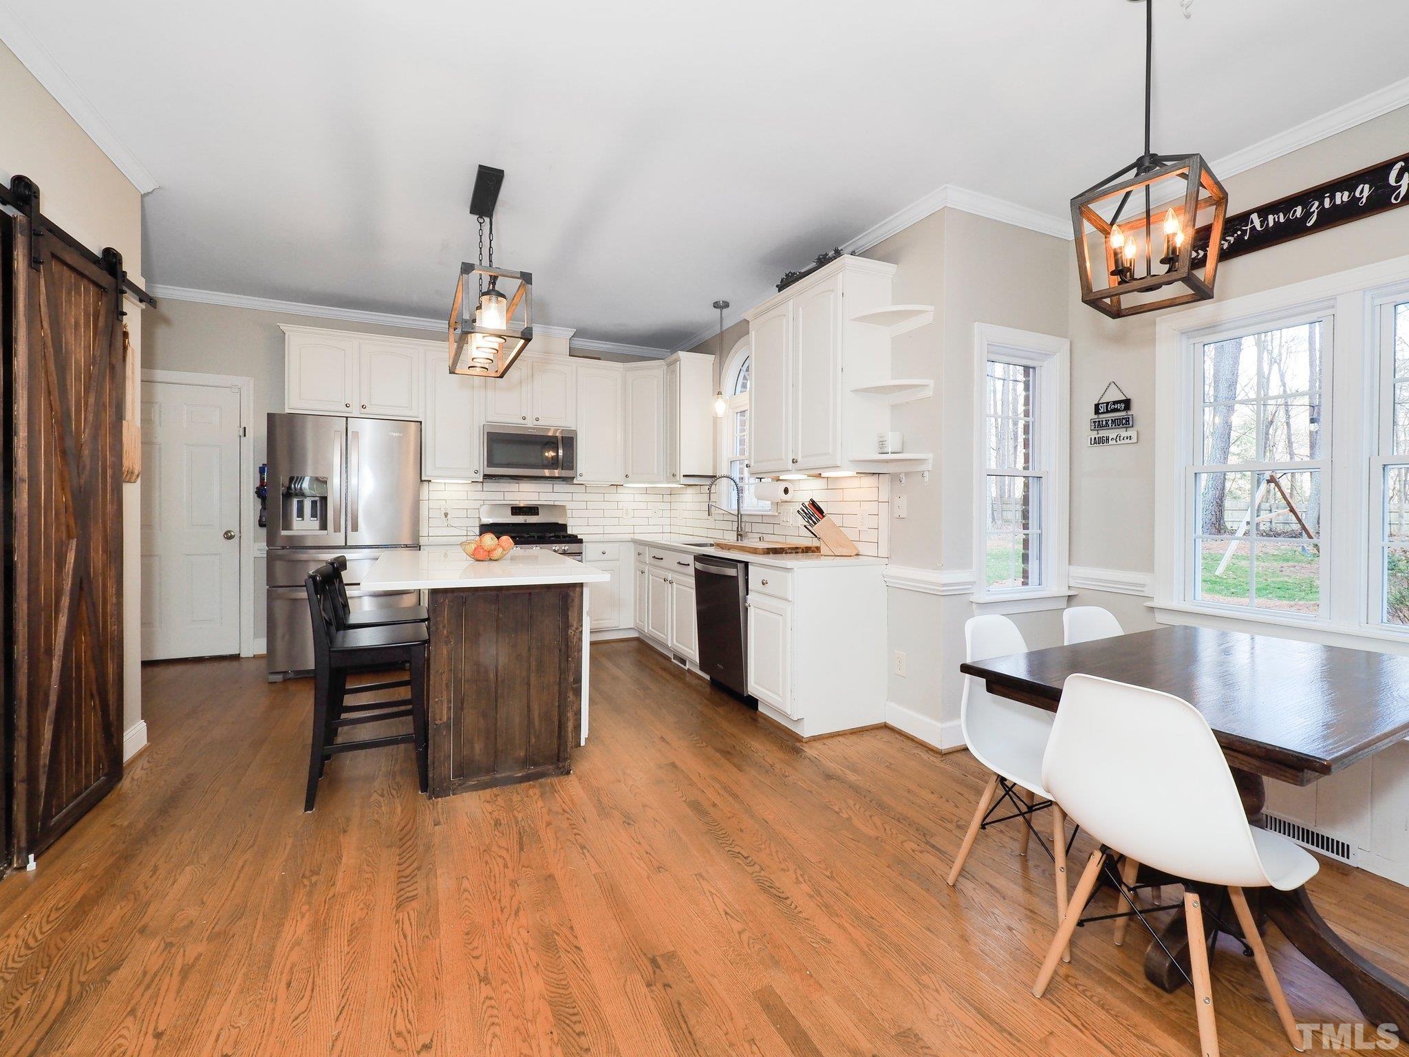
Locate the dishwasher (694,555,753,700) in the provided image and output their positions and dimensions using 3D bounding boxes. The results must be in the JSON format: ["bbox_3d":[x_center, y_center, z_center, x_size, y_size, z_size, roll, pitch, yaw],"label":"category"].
[{"bbox_3d":[0.348,0.595,3.634,0.610,0.860,0.600,-1,2,-26],"label":"dishwasher"}]

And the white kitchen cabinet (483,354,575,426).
[{"bbox_3d":[-1.554,-1.171,5.012,0.760,0.590,0.330,-1,2,-26],"label":"white kitchen cabinet"}]

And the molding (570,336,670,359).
[{"bbox_3d":[-0.796,-1.749,5.519,1.030,0.095,0.090,-1,2,-26],"label":"molding"}]

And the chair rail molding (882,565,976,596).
[{"bbox_3d":[1.162,0.259,2.953,0.250,0.120,0.430,-1,2,-26],"label":"chair rail molding"}]

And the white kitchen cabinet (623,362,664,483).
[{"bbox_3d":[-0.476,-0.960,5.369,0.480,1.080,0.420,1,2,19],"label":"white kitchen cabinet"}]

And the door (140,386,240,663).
[{"bbox_3d":[-3.864,-0.032,4.158,0.760,2.030,0.040,0,2,-27],"label":"door"}]

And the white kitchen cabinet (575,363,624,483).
[{"bbox_3d":[-1.010,-0.931,5.283,0.437,1.054,0.340,0,2,-27],"label":"white kitchen cabinet"}]

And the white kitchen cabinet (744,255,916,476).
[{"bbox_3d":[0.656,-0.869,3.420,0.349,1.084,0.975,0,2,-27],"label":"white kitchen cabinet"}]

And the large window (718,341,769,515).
[{"bbox_3d":[0.338,-0.794,4.460,0.100,1.380,0.920,-1,2,-26],"label":"large window"}]

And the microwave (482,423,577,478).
[{"bbox_3d":[-1.543,-0.653,4.980,0.760,0.415,0.400,-1,2,-26],"label":"microwave"}]

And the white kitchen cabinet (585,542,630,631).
[{"bbox_3d":[-0.957,0.534,5.205,0.449,0.840,0.620,0,2,-27],"label":"white kitchen cabinet"}]

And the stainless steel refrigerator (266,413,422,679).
[{"bbox_3d":[-2.643,0.110,4.295,0.909,1.780,0.720,0,2,-27],"label":"stainless steel refrigerator"}]

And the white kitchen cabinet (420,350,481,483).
[{"bbox_3d":[-2.099,-0.924,4.739,0.439,1.044,0.340,0,2,-27],"label":"white kitchen cabinet"}]

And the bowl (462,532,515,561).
[{"bbox_3d":[-1.175,0.089,3.095,0.280,0.150,0.280,0,2,-27],"label":"bowl"}]

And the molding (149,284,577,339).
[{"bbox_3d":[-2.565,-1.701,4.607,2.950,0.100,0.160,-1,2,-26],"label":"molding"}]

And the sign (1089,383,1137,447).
[{"bbox_3d":[2.141,-0.603,2.985,0.020,0.332,0.234,0,2,-27],"label":"sign"}]

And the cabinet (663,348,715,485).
[{"bbox_3d":[-0.131,-0.922,5.018,0.329,1.074,0.370,0,2,-27],"label":"cabinet"}]

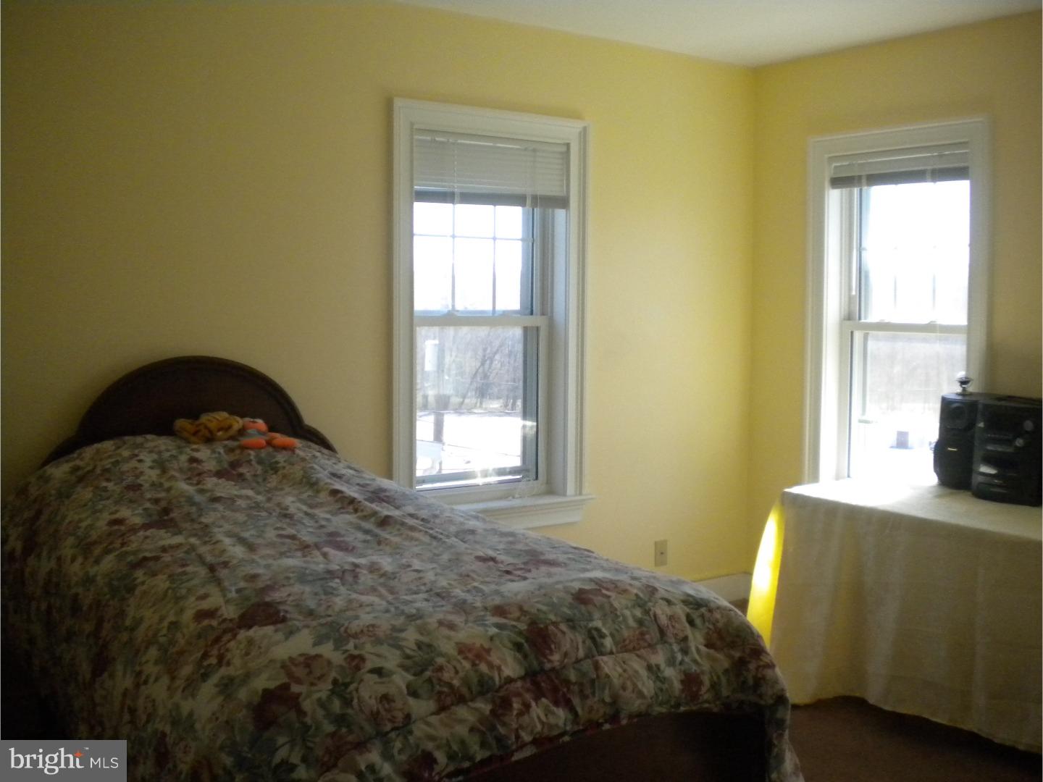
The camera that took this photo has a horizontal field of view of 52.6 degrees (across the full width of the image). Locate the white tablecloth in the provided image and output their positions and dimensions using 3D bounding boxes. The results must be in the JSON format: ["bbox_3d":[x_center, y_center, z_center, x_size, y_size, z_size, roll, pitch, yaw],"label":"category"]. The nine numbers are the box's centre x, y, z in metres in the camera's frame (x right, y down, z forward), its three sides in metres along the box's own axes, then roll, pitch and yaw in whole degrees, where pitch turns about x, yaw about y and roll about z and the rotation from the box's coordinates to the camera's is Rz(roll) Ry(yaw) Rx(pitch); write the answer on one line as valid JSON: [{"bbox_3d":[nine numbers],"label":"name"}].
[{"bbox_3d":[1.575,0.717,3.567,0.800,0.690,1.250,-4,7,-38],"label":"white tablecloth"}]

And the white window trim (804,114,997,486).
[{"bbox_3d":[1.510,-0.263,4.314,0.140,1.580,0.825,-4,7,-38],"label":"white window trim"}]

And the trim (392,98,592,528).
[{"bbox_3d":[-0.109,-0.240,4.001,0.905,1.590,0.140,-4,7,-38],"label":"trim"}]

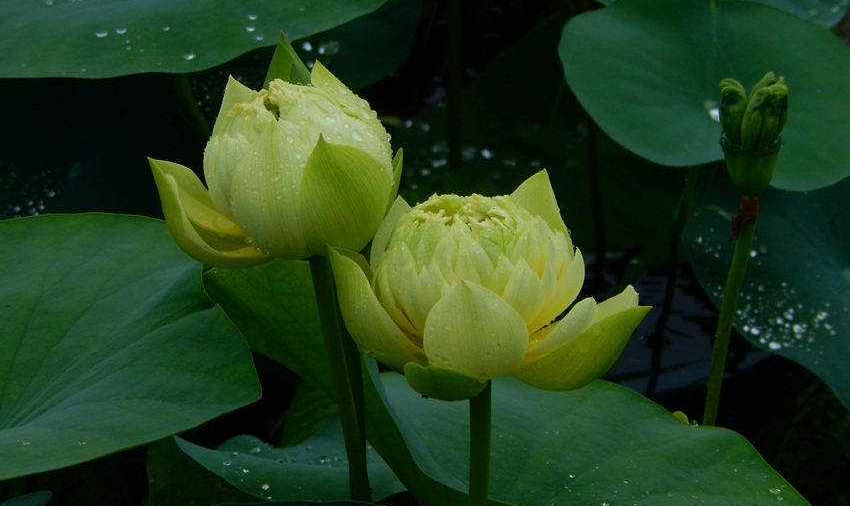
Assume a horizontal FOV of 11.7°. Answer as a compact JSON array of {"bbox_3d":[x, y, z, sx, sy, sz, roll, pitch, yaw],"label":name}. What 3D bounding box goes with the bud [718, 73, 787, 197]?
[{"bbox_3d":[0.188,-0.069,2.380,0.039,0.070,0.038,6,20,0],"label":"bud"}]

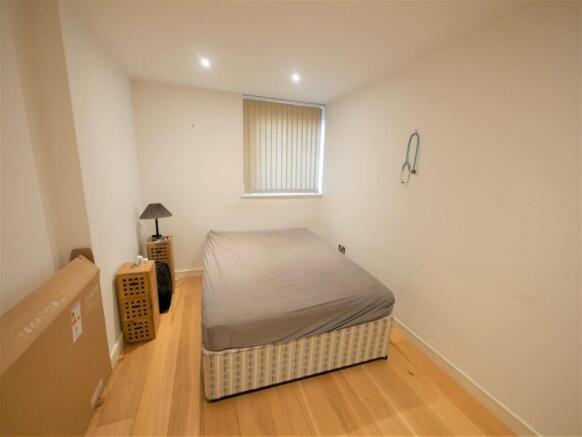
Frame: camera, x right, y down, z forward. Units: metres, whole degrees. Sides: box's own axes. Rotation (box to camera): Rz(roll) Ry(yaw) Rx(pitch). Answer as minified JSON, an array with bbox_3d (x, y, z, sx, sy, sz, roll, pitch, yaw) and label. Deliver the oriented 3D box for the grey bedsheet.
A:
[{"bbox_3d":[-0.133,0.484,2.472,1.390,0.240,1.910,-2,13,-17],"label":"grey bedsheet"}]

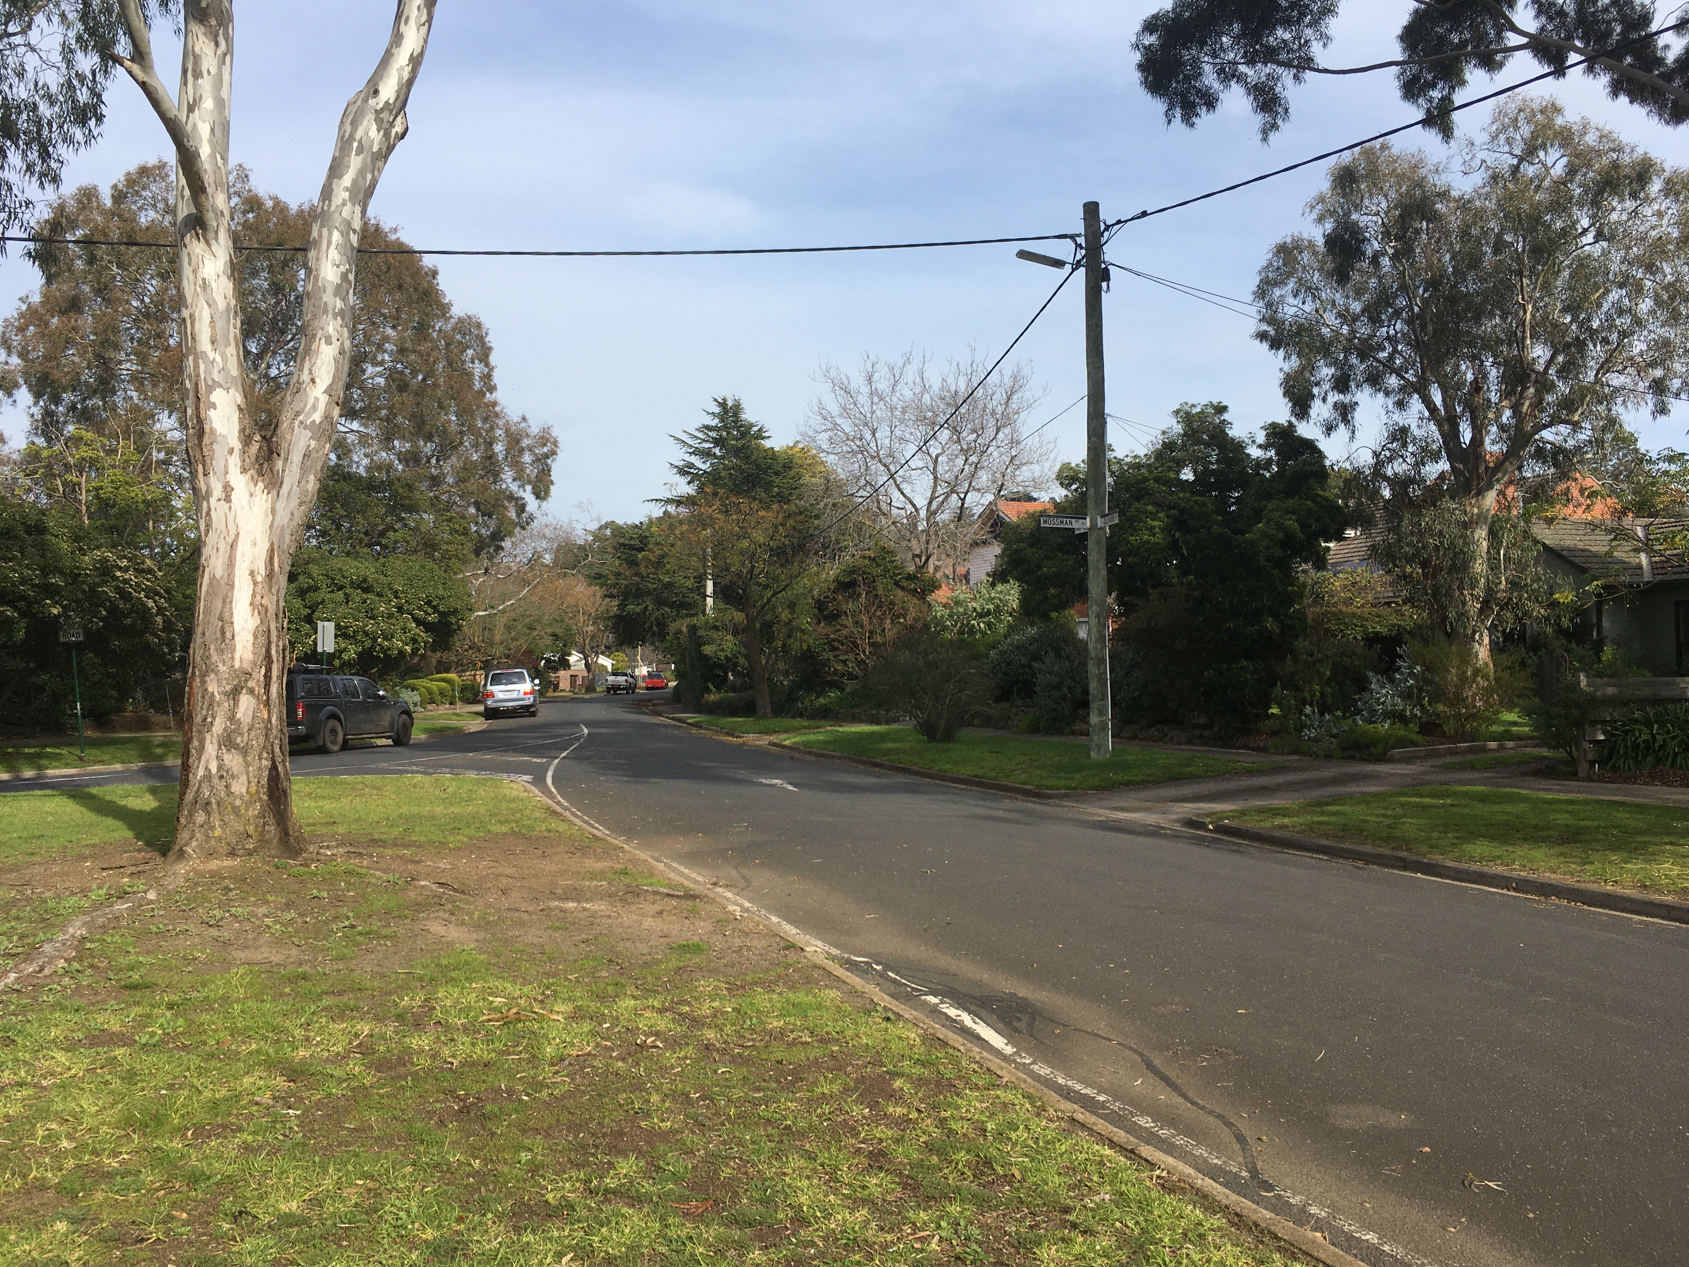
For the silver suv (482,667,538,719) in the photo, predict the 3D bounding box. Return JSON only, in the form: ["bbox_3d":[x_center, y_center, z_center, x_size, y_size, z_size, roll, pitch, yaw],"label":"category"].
[{"bbox_3d":[-13.400,2.330,57.000,1.980,1.880,4.850,0,-2,-10],"label":"silver suv"}]

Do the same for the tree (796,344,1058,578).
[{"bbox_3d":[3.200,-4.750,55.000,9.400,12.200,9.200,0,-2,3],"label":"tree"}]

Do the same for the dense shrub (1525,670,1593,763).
[{"bbox_3d":[9.503,1.113,18.800,0.950,1.200,0.950,-1,-2,27],"label":"dense shrub"}]

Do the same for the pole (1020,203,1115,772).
[{"bbox_3d":[3.620,-2.570,23.400,1.700,9.300,0.400,0,-2,-21],"label":"pole"}]

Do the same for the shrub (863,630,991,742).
[{"bbox_3d":[1.708,1.079,29.300,2.600,2.300,2.400,0,-2,3],"label":"shrub"}]

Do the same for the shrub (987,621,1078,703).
[{"bbox_3d":[4.574,0.688,34.300,2.200,2.050,2.100,-1,-2,8],"label":"shrub"}]

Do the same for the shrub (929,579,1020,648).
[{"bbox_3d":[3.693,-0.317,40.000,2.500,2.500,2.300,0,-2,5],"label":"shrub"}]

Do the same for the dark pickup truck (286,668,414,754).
[{"bbox_3d":[-12.150,1.820,33.600,1.880,1.860,5.250,-1,-2,12],"label":"dark pickup truck"}]

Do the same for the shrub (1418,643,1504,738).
[{"bbox_3d":[10.441,0.985,24.000,1.420,1.700,1.400,-1,-2,24],"label":"shrub"}]

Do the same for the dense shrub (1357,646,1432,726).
[{"bbox_3d":[9.505,0.948,24.500,1.280,1.450,1.250,-1,-2,21],"label":"dense shrub"}]

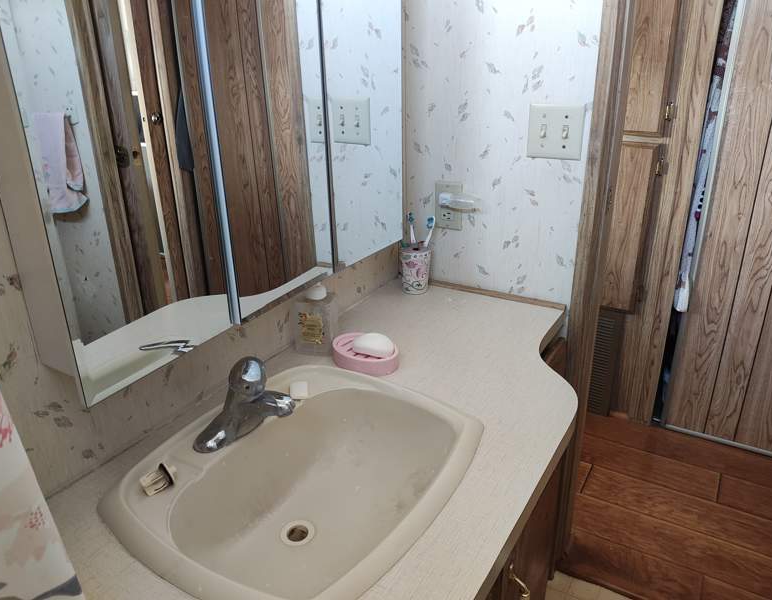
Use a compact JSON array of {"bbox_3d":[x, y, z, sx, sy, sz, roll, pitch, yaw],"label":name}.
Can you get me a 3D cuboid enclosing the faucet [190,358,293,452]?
[{"bbox_3d":[-0.201,0.147,0.888,0.156,0.132,0.160,12,26,29],"label":"faucet"}]

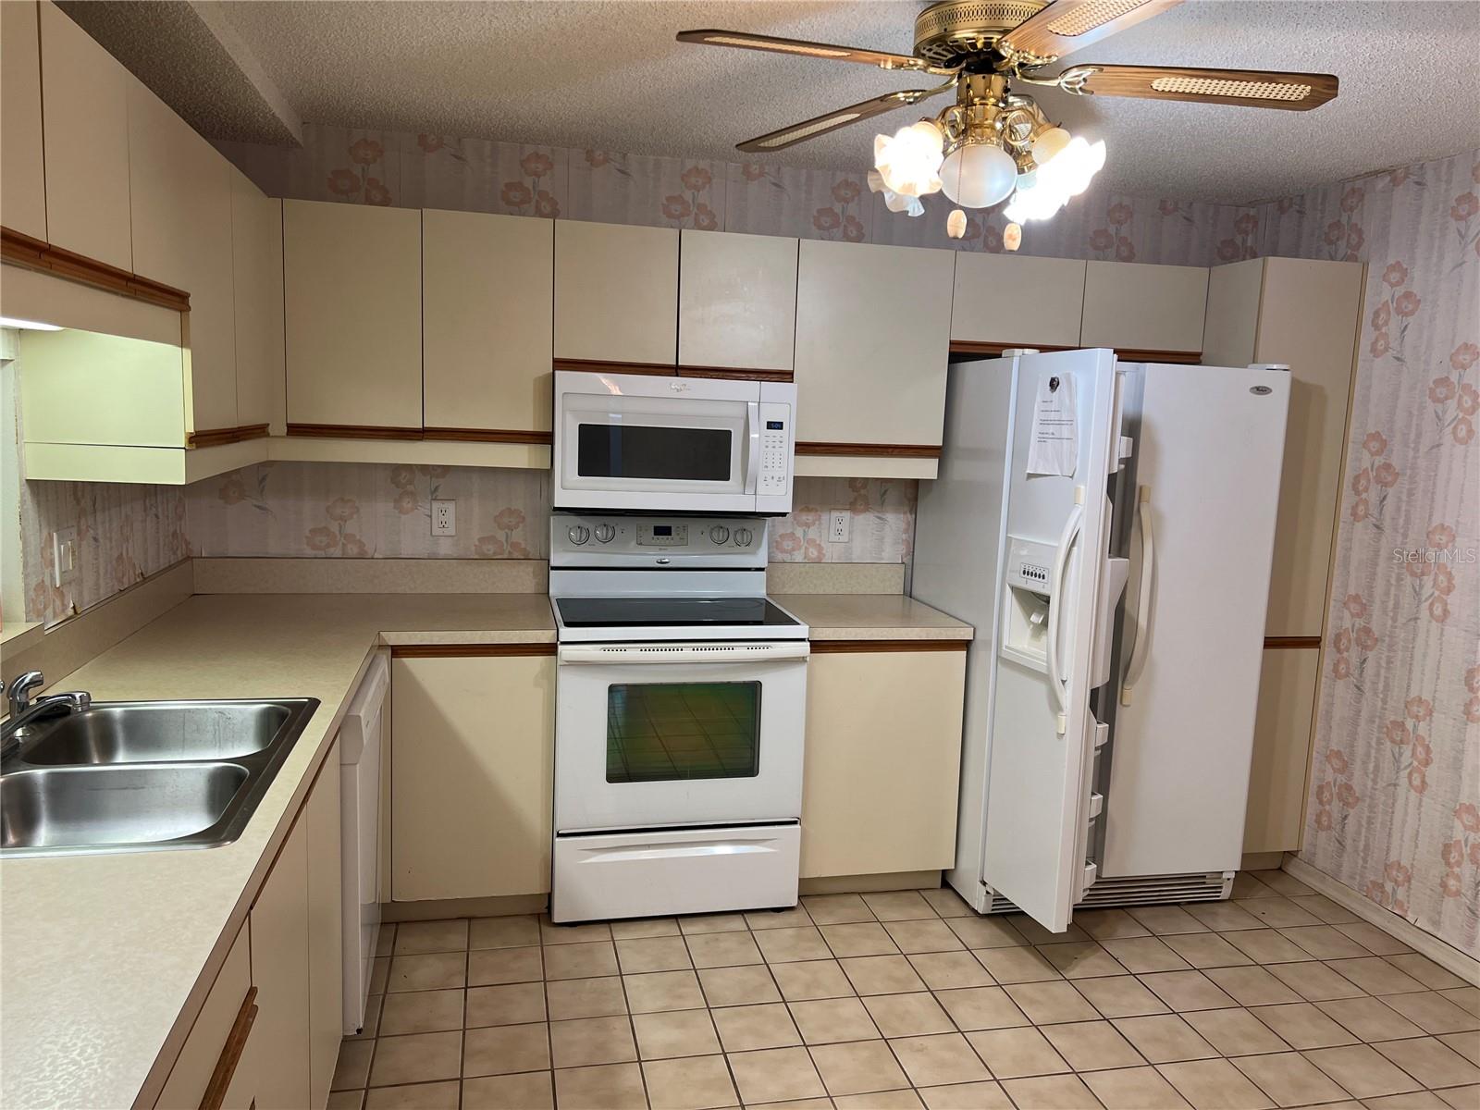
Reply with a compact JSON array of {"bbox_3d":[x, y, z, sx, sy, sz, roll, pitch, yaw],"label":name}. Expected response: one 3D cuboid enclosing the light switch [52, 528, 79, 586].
[{"bbox_3d":[-1.553,0.002,2.567,0.011,0.118,0.116,0,8,-12],"label":"light switch"}]

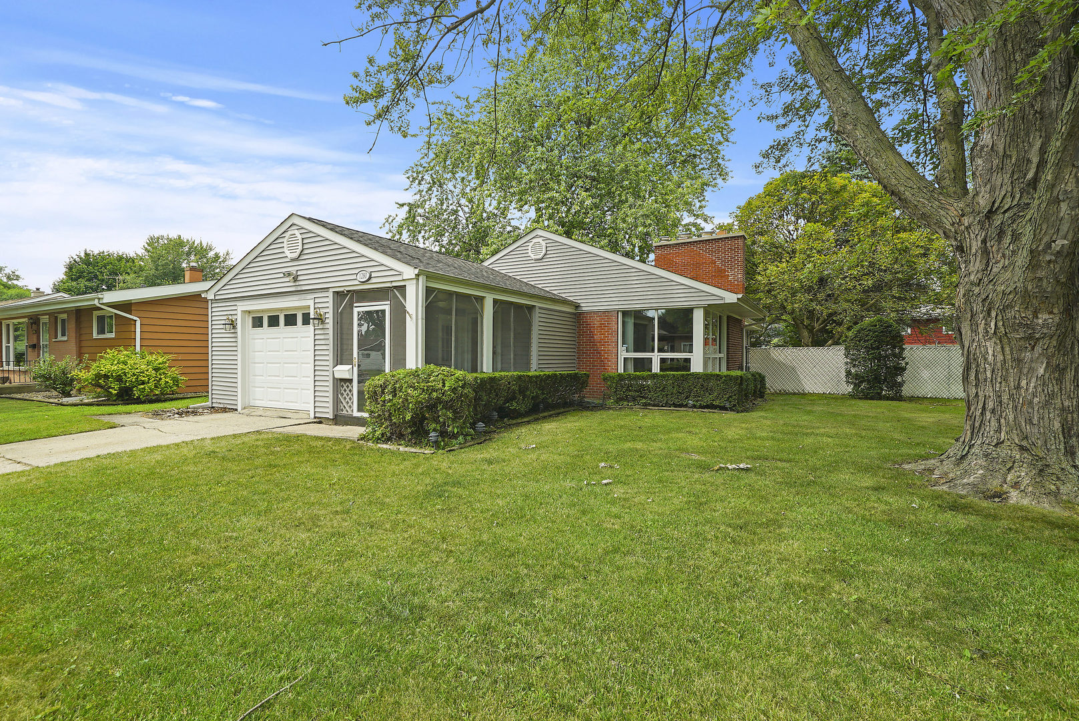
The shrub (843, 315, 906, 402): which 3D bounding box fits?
[{"bbox_3d":[9.702,-0.065,13.900,1.580,2.360,1.500,1,1,35],"label":"shrub"}]

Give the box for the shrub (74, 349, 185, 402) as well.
[{"bbox_3d":[-10.473,0.359,12.350,2.100,1.360,1.850,0,1,-40],"label":"shrub"}]

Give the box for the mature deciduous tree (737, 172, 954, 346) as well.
[{"bbox_3d":[12.096,-3.151,19.200,7.800,8.500,7.400,1,1,32],"label":"mature deciduous tree"}]

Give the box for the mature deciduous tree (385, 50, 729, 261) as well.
[{"bbox_3d":[0.980,-7.102,24.500,16.300,16.200,15.300,0,1,2],"label":"mature deciduous tree"}]

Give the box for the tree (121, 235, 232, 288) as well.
[{"bbox_3d":[-29.172,-4.726,39.000,7.400,11.000,7.000,0,1,-37],"label":"tree"}]

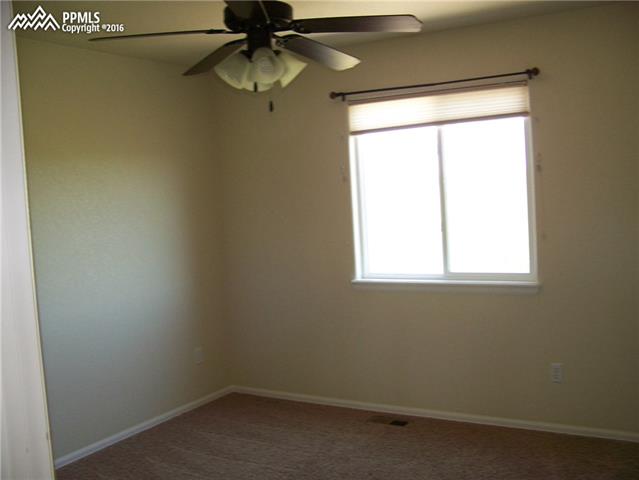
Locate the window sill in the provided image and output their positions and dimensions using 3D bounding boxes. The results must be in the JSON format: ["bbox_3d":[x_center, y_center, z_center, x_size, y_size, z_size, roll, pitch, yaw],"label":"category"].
[{"bbox_3d":[0.772,0.291,4.099,1.240,0.052,0.110,-1,4,31],"label":"window sill"}]

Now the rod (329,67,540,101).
[{"bbox_3d":[0.660,-0.944,3.966,1.350,0.055,0.090,-1,4,31],"label":"rod"}]

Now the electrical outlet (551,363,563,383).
[{"bbox_3d":[1.377,0.774,3.753,0.072,0.116,0.010,-1,4,31],"label":"electrical outlet"}]

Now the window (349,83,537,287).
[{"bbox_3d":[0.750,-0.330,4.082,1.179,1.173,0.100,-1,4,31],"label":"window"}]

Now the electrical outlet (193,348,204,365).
[{"bbox_3d":[-0.869,0.845,4.699,0.010,0.116,0.072,-1,4,31],"label":"electrical outlet"}]

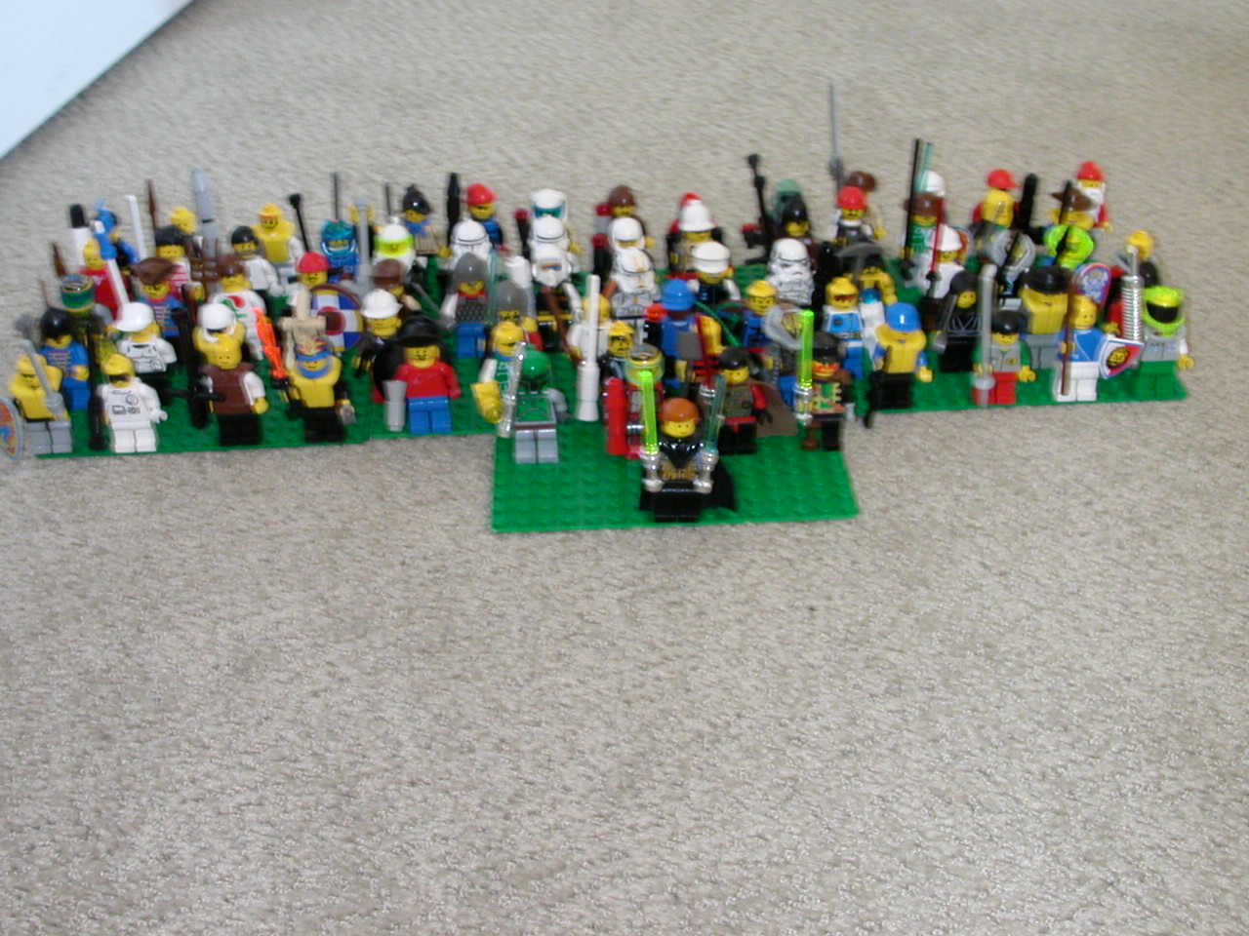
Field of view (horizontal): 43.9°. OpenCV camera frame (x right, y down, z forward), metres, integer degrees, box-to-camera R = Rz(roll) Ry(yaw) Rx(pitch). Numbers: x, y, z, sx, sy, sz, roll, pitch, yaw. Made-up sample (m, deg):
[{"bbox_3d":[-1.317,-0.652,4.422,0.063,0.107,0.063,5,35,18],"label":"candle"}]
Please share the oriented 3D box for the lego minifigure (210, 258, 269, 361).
[{"bbox_3d":[-0.157,-0.066,0.631,0.025,0.043,0.015,-3,35,-1],"label":"lego minifigure"}]

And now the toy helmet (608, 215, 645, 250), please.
[{"bbox_3d":[0.001,-0.096,0.638,0.014,0.014,0.015,-6,36,-5],"label":"toy helmet"}]

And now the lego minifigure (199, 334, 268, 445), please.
[{"bbox_3d":[-0.148,-0.028,0.584,0.026,0.042,0.017,-2,33,0],"label":"lego minifigure"}]

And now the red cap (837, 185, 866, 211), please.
[{"bbox_3d":[0.099,-0.115,0.670,0.013,0.009,0.016,-5,34,-4],"label":"red cap"}]

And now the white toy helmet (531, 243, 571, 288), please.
[{"bbox_3d":[-0.029,-0.081,0.619,0.015,0.015,0.015,-3,36,-1],"label":"white toy helmet"}]

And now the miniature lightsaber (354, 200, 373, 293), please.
[{"bbox_3d":[-0.111,-0.094,0.663,0.006,0.043,0.006,1,36,-3],"label":"miniature lightsaber"}]

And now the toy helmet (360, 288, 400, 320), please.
[{"bbox_3d":[-0.093,-0.061,0.587,0.014,0.009,0.017,16,39,23],"label":"toy helmet"}]

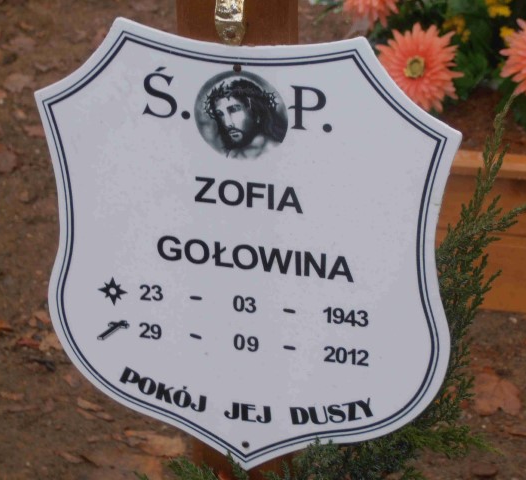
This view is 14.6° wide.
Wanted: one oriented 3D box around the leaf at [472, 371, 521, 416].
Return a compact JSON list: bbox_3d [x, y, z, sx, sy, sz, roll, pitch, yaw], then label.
[{"bbox_3d":[0.296,0.194,2.590,0.066,0.016,0.085,0,25,0],"label":"leaf"}]

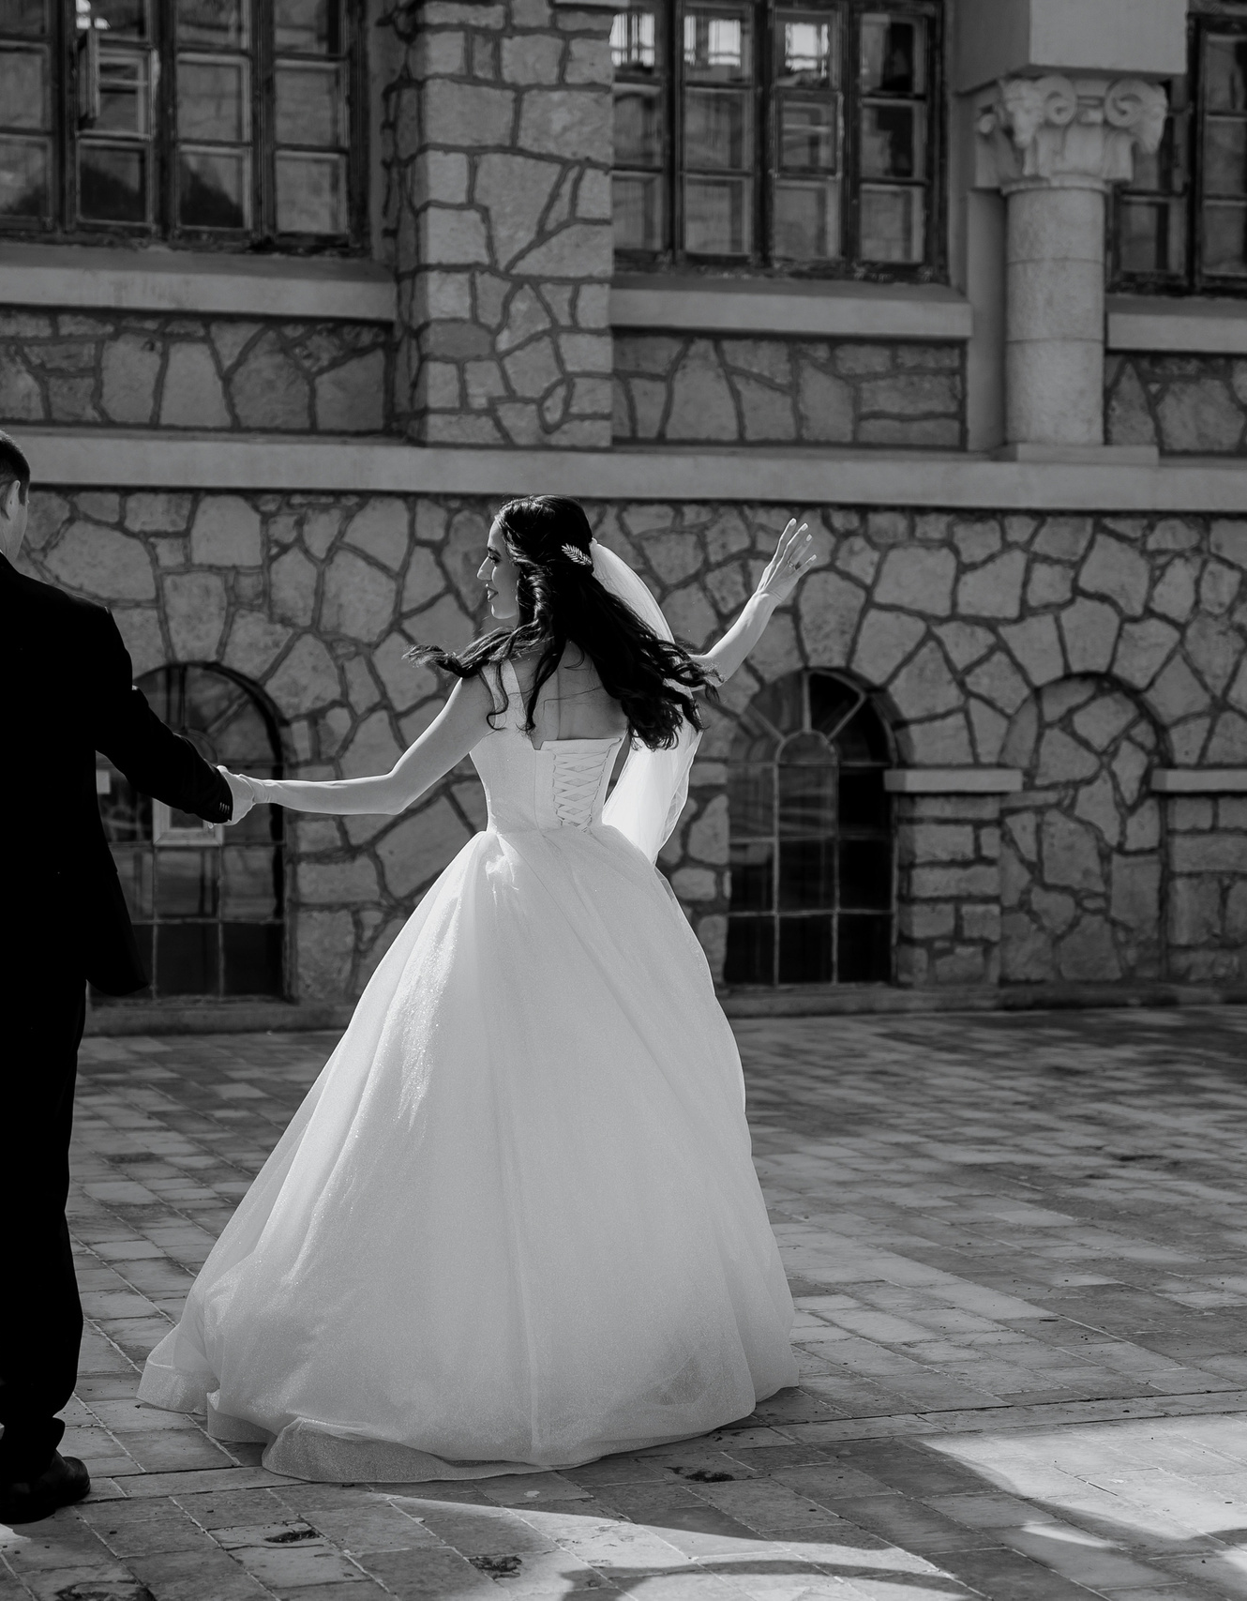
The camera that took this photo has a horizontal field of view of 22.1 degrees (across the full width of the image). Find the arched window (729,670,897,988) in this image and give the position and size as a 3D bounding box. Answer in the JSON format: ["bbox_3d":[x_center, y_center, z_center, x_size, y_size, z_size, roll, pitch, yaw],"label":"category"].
[{"bbox_3d":[0.813,0.121,14.304,0.840,1.410,0.150,0,2,-19],"label":"arched window"}]

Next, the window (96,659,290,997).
[{"bbox_3d":[-1.812,0.130,13.417,0.830,1.400,0.150,0,2,-19],"label":"window"}]

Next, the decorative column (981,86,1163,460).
[{"bbox_3d":[2.041,-2.443,14.667,0.700,1.720,0.660,0,2,-19],"label":"decorative column"}]

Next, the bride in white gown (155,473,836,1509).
[{"bbox_3d":[-0.279,0.286,6.097,1.220,1.740,1.150,-1,2,-25],"label":"bride in white gown"}]

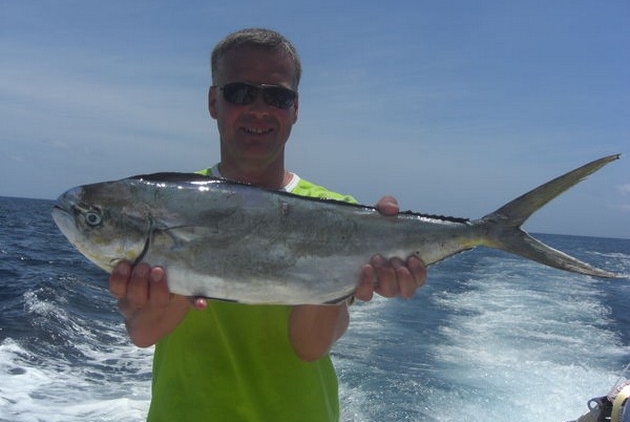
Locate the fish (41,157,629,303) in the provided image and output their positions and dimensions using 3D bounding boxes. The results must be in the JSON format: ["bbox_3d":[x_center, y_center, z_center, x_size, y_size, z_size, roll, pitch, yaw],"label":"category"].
[{"bbox_3d":[0.040,0.023,0.830,0.685,0.175,0.090,1,2,-4],"label":"fish"}]

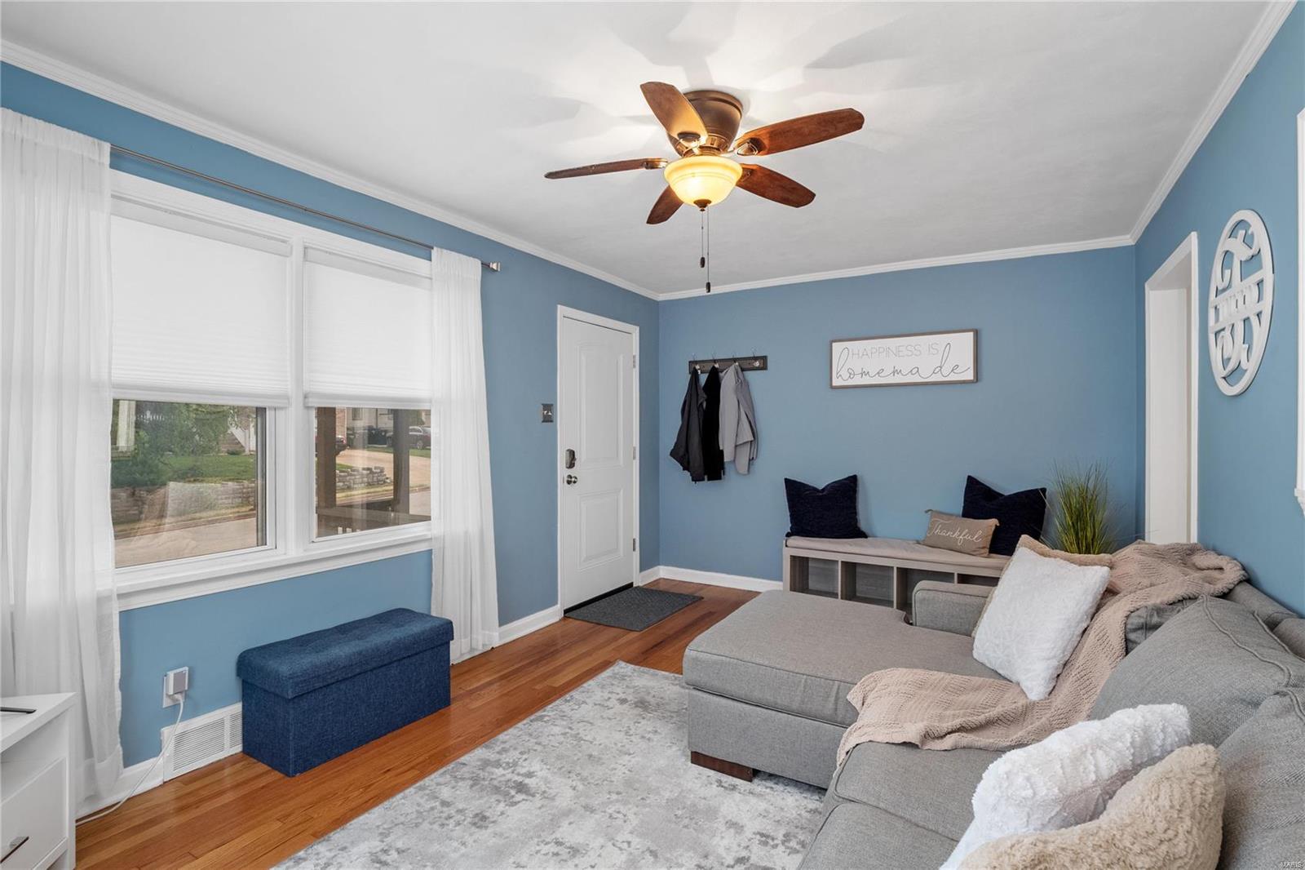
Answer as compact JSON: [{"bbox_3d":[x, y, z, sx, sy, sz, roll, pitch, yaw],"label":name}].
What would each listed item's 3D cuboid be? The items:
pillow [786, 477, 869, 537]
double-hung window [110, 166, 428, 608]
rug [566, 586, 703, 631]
[{"bbox_3d":[1.242,0.510,4.148,0.530,0.450,0.160,1,-7,32],"label":"pillow"},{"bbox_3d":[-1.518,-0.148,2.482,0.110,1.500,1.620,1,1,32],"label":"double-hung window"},{"bbox_3d":[-0.098,1.253,4.253,0.610,0.012,0.900,0,0,32],"label":"rug"}]

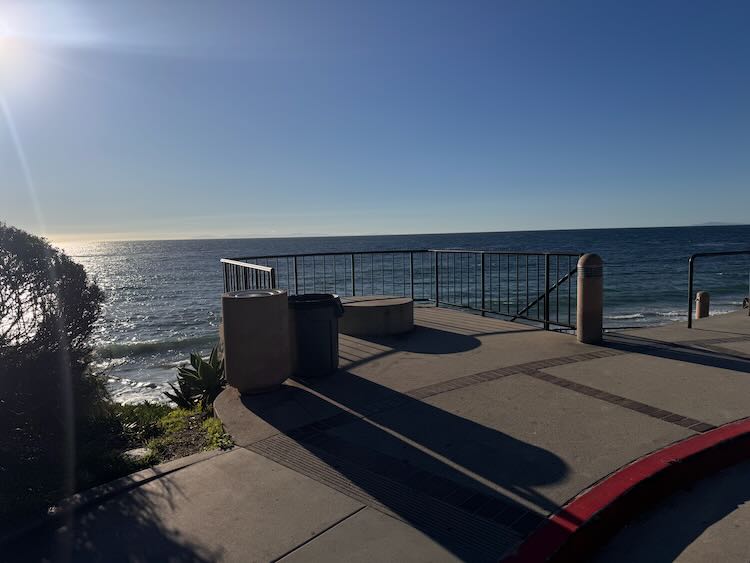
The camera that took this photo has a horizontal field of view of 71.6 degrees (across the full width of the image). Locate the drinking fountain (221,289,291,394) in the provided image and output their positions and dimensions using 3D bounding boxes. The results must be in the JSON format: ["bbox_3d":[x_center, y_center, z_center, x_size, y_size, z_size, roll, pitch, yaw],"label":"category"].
[{"bbox_3d":[-1.133,0.555,4.958,0.620,0.860,0.620,-5,6,-35],"label":"drinking fountain"}]

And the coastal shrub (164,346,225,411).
[{"bbox_3d":[-1.698,0.932,4.950,0.640,0.600,0.620,-1,5,0],"label":"coastal shrub"}]

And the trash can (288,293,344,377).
[{"bbox_3d":[-0.618,0.550,5.311,0.575,0.785,0.575,-1,5,0],"label":"trash can"}]

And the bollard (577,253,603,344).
[{"bbox_3d":[2.717,0.200,6.541,0.307,1.105,0.307,-1,5,0],"label":"bollard"}]

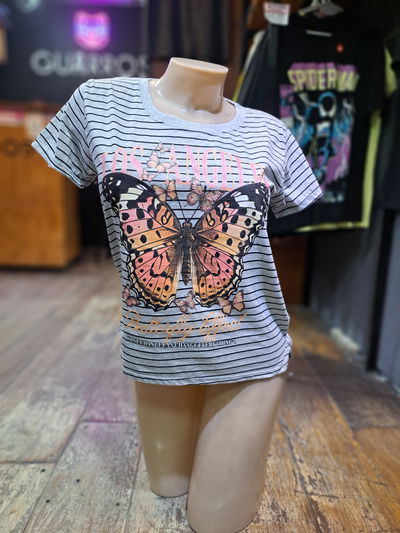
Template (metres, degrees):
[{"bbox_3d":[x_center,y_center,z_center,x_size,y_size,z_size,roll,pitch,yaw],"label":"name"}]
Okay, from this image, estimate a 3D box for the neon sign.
[{"bbox_3d":[-1.101,-2.398,3.760,0.360,0.350,0.050,1,13,-2],"label":"neon sign"}]

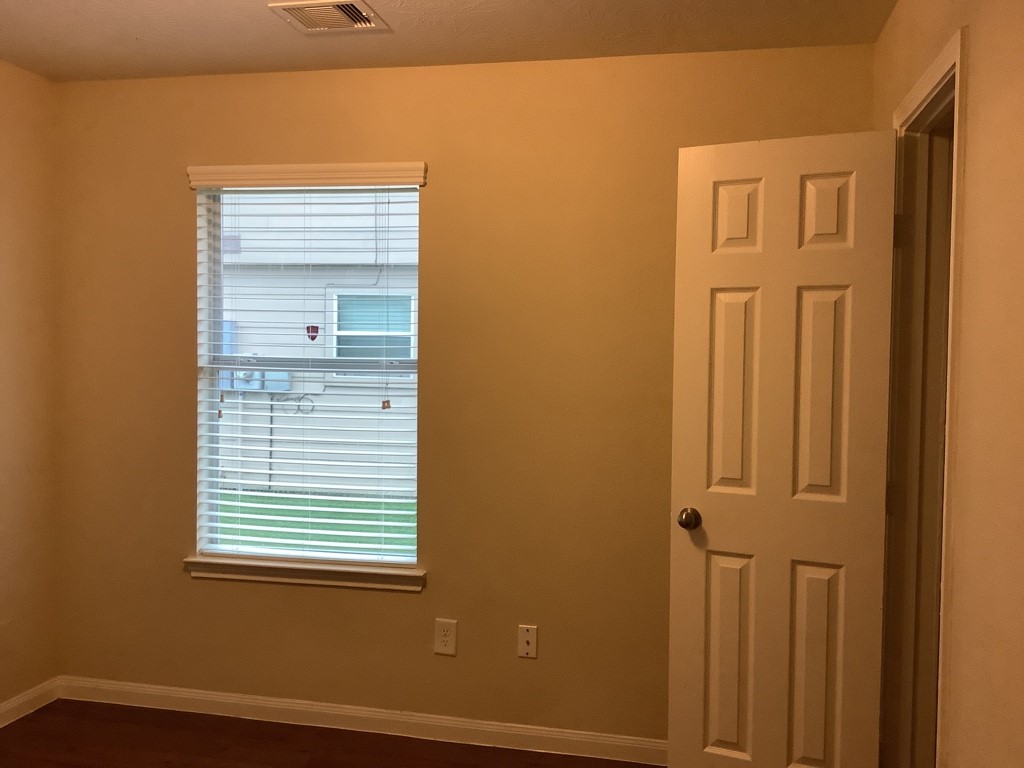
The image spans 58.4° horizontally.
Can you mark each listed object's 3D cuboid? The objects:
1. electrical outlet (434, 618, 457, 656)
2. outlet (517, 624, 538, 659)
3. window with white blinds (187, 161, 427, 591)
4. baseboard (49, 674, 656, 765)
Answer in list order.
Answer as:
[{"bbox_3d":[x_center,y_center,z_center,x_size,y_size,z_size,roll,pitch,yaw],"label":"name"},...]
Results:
[{"bbox_3d":[-0.238,0.915,3.305,0.079,0.129,0.009,1,3,12],"label":"electrical outlet"},{"bbox_3d":[0.057,0.913,3.240,0.068,0.116,0.009,1,3,12],"label":"outlet"},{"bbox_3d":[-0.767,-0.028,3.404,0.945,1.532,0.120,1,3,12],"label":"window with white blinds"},{"bbox_3d":[-0.453,1.246,3.362,2.785,0.091,0.018,1,3,12],"label":"baseboard"}]

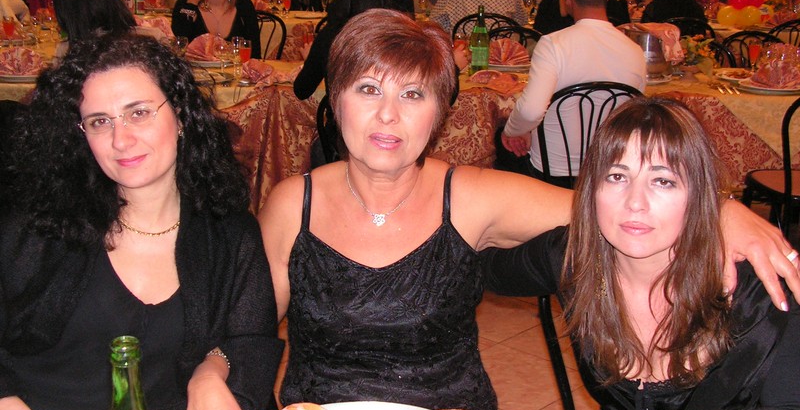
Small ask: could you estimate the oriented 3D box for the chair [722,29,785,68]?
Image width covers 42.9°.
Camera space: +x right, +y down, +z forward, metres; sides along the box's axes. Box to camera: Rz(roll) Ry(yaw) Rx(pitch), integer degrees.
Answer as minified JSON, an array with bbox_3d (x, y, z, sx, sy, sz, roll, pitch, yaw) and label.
[{"bbox_3d":[1.895,-0.447,5.386,0.420,0.890,0.480,2,16,0],"label":"chair"}]

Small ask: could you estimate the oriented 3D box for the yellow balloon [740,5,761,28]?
[{"bbox_3d":[2.260,-1.217,6.558,0.140,0.135,0.140,1,16,0],"label":"yellow balloon"}]

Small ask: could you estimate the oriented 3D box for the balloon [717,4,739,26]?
[{"bbox_3d":[2.114,-1.217,6.559,0.140,0.135,0.140,1,16,0],"label":"balloon"}]

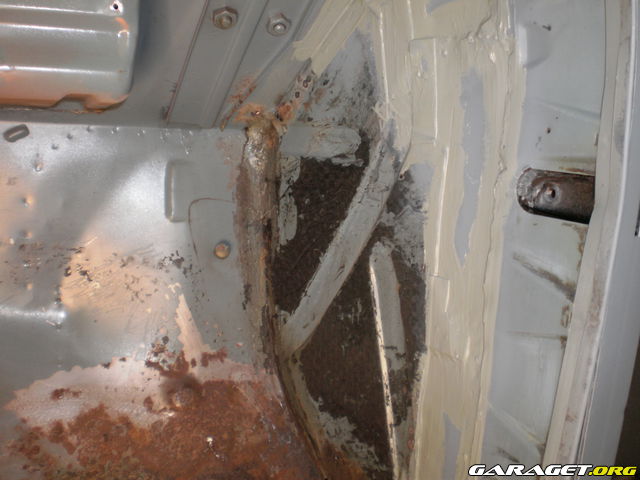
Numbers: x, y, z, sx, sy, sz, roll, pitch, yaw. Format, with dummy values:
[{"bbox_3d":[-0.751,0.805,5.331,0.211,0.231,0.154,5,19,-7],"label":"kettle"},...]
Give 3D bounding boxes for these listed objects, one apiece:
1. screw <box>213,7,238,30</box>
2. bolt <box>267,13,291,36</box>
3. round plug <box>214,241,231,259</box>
[{"bbox_3d":[-0.078,-0.183,0.550,0.019,0.019,0.013,-1,45,-5],"label":"screw"},{"bbox_3d":[-0.034,-0.178,0.550,0.019,0.019,0.013,-1,45,-5],"label":"bolt"},{"bbox_3d":[-0.094,0.009,0.640,0.015,0.015,0.008,-2,11,-7],"label":"round plug"}]

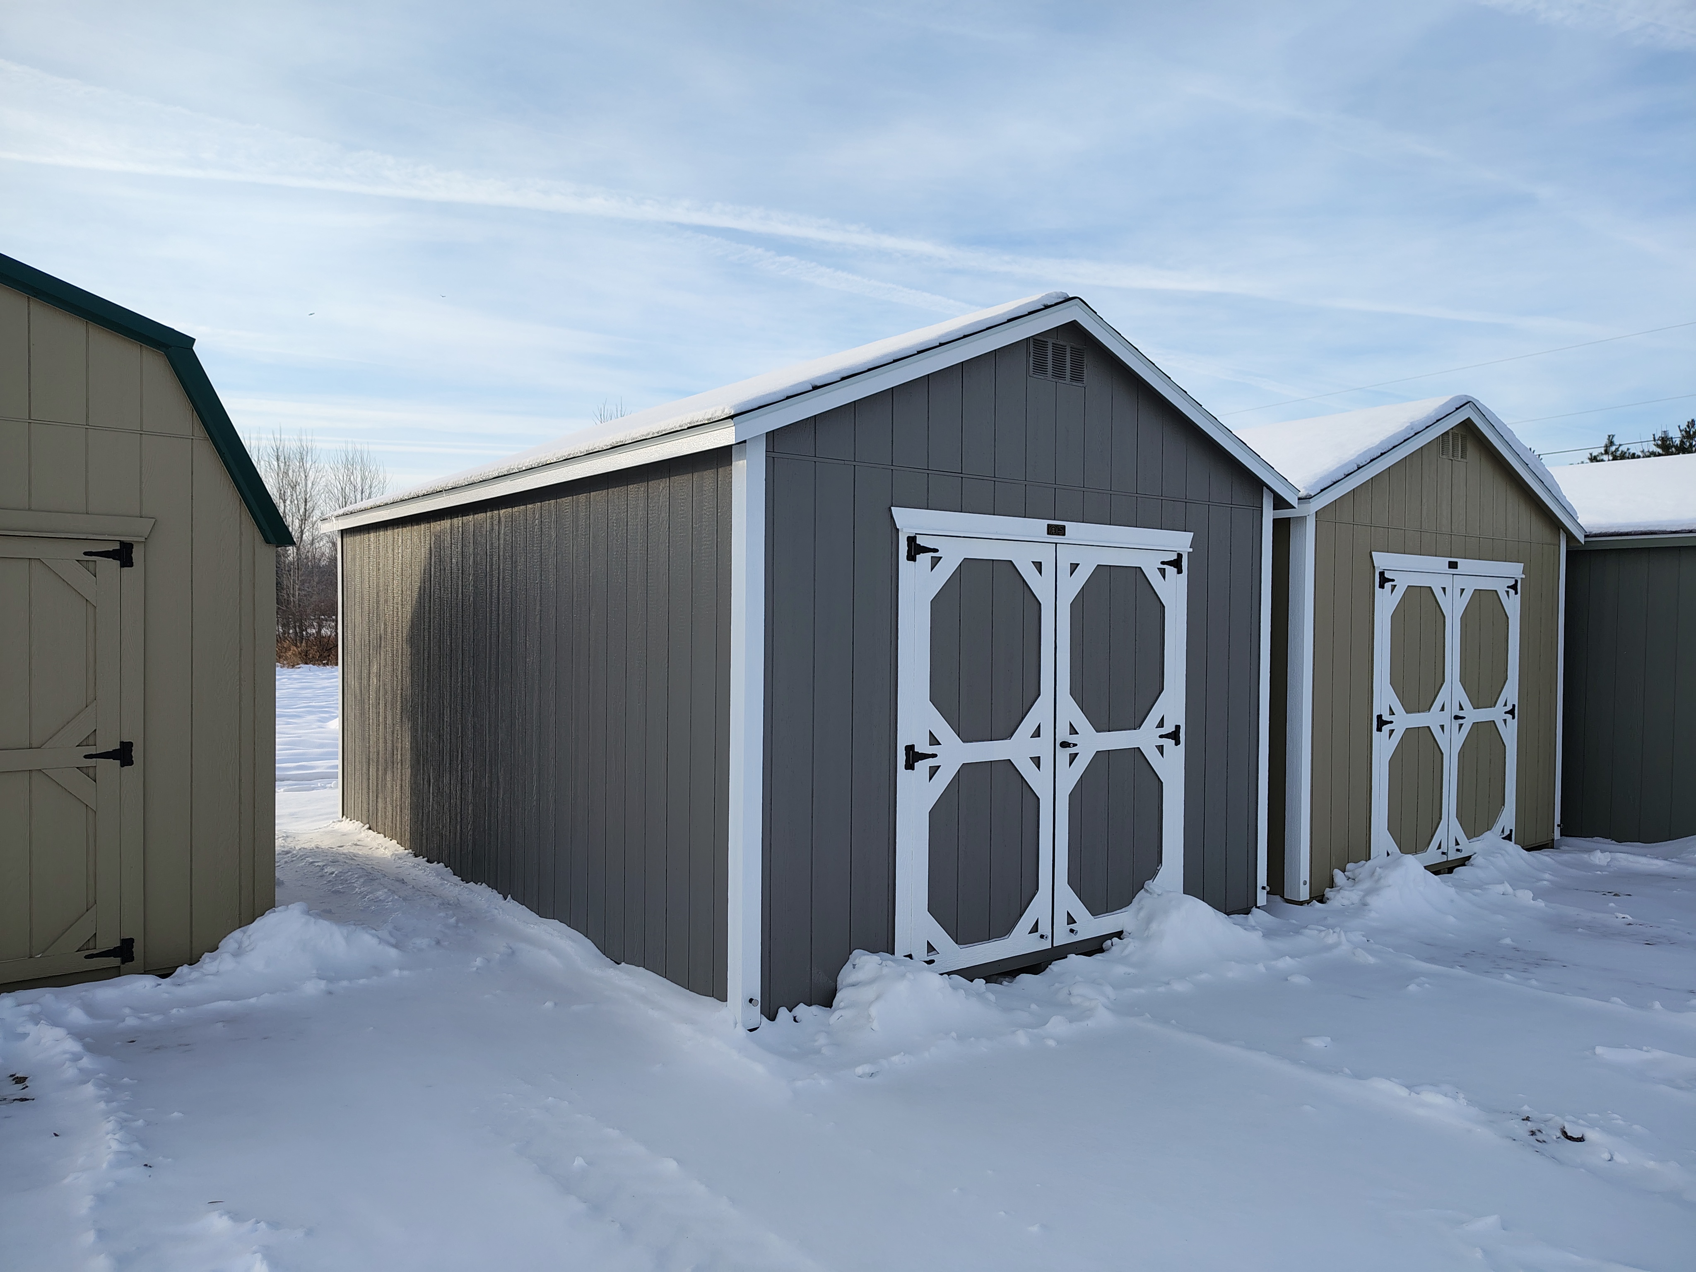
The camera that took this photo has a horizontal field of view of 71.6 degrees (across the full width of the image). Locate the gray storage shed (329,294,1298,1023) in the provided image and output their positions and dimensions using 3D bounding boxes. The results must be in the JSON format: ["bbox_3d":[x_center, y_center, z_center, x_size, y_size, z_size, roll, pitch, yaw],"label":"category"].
[{"bbox_3d":[-0.777,-0.089,7.979,3.788,3.190,6.058,0,1,-38],"label":"gray storage shed"}]

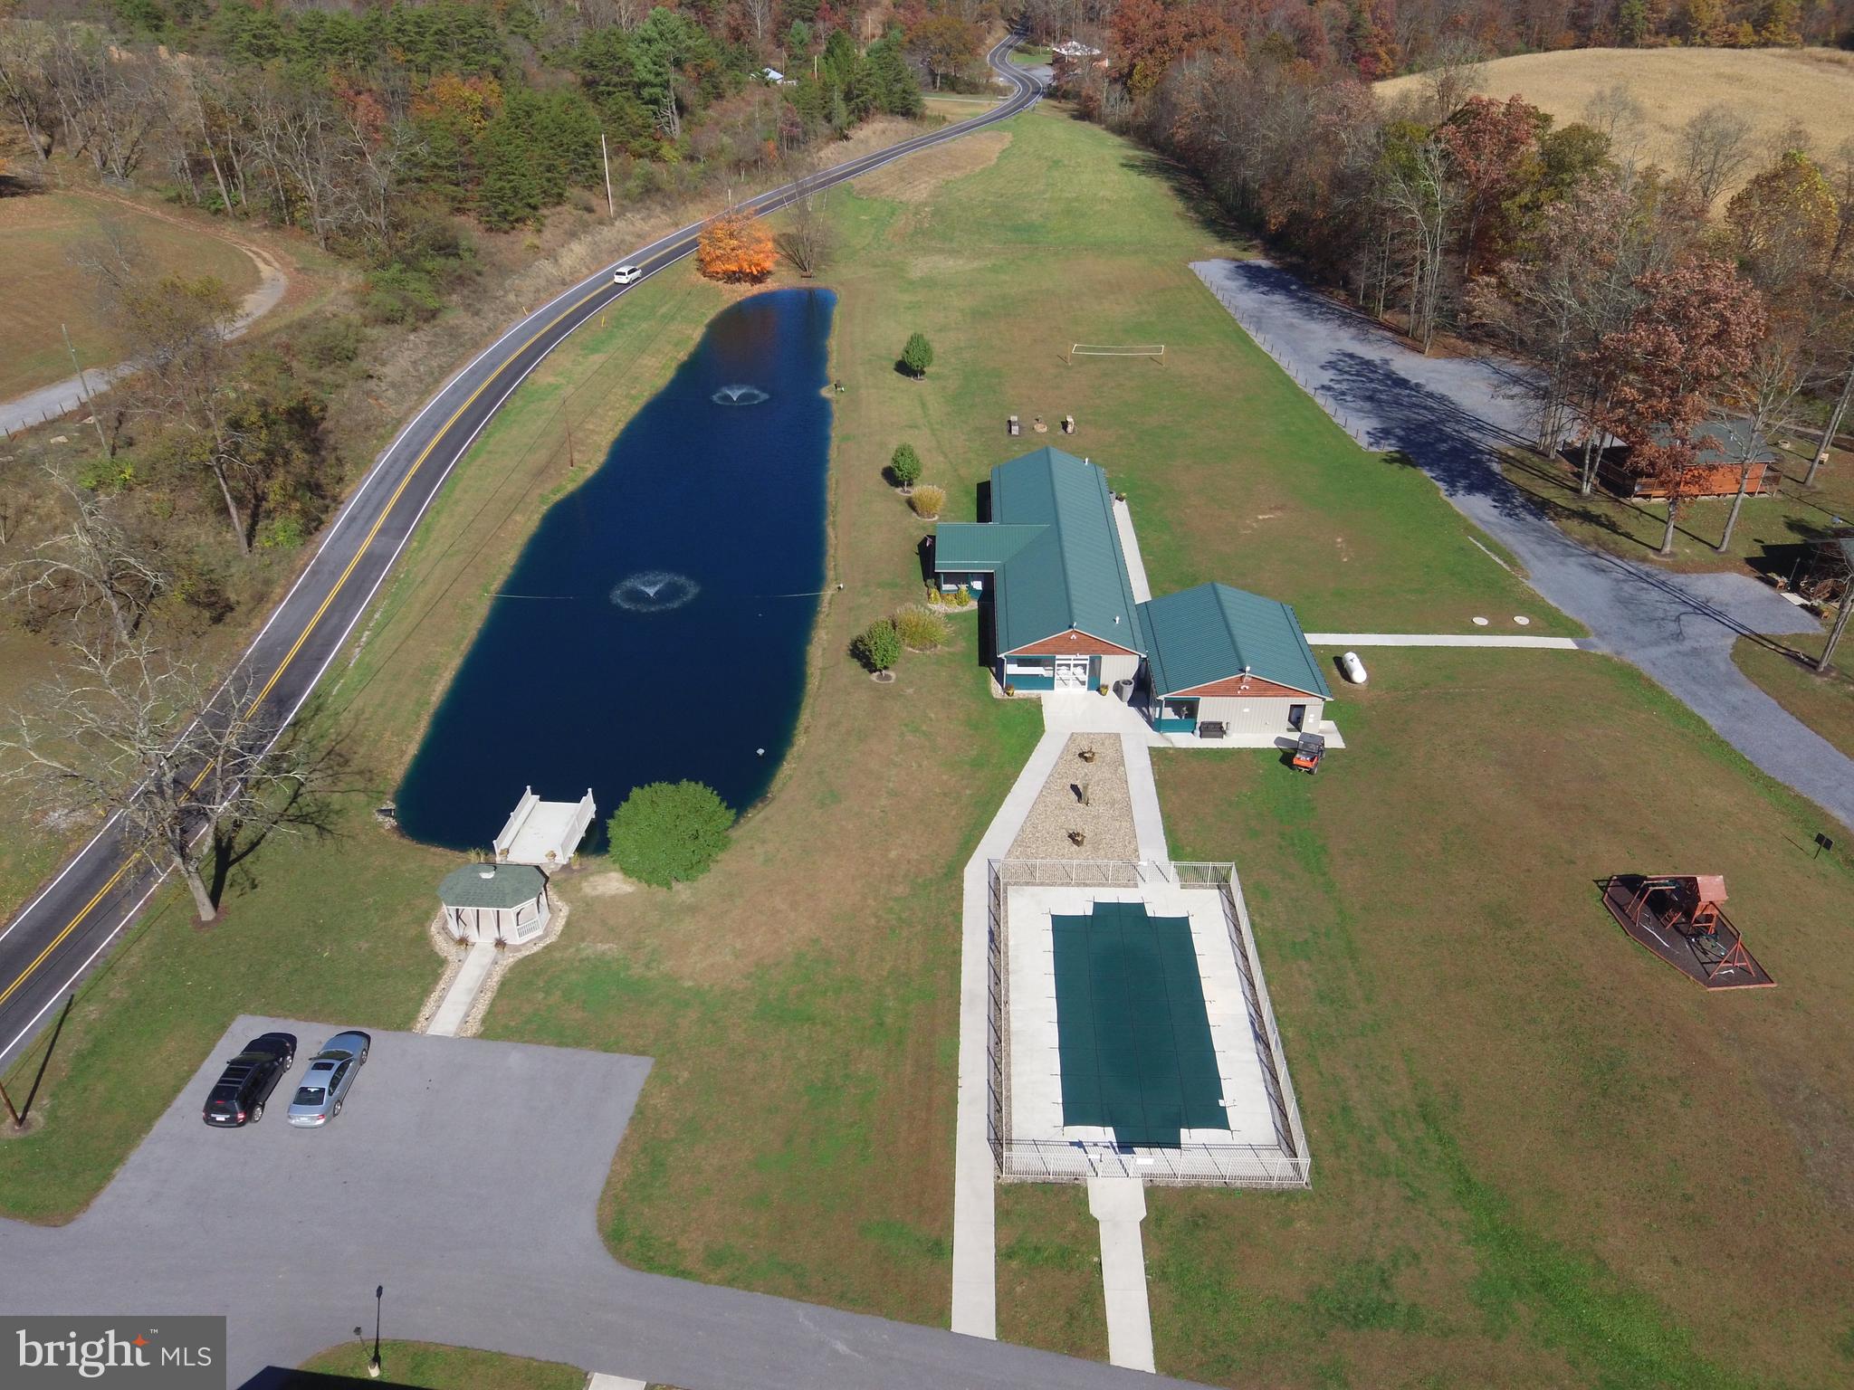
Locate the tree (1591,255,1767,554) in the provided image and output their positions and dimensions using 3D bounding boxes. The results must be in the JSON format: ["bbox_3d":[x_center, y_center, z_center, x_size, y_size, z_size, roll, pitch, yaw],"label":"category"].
[{"bbox_3d":[55.594,-21.080,78.532,11.000,20.500,11.000,-1,35,0],"label":"tree"}]

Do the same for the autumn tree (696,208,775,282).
[{"bbox_3d":[-27.857,-65.260,156.031,11.210,10.160,11.210,-2,36,0],"label":"autumn tree"}]

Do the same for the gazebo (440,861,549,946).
[{"bbox_3d":[-22.478,10.484,55.807,5.200,3.500,3.500,0,35,2],"label":"gazebo"}]

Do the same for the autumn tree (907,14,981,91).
[{"bbox_3d":[4.403,-169.431,283.150,18.000,17.000,17.000,-1,35,0],"label":"autumn tree"}]

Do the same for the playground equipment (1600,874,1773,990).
[{"bbox_3d":[39.038,10.869,54.414,5.800,3.200,7.700,-2,36,0],"label":"playground equipment"}]

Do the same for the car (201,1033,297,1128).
[{"bbox_3d":[-31.159,17.512,49.288,1.880,1.720,4.650,0,36,2],"label":"car"}]

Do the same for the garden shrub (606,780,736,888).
[{"bbox_3d":[-13.902,7.507,58.416,6.900,4.900,6.800,-1,35,0],"label":"garden shrub"}]

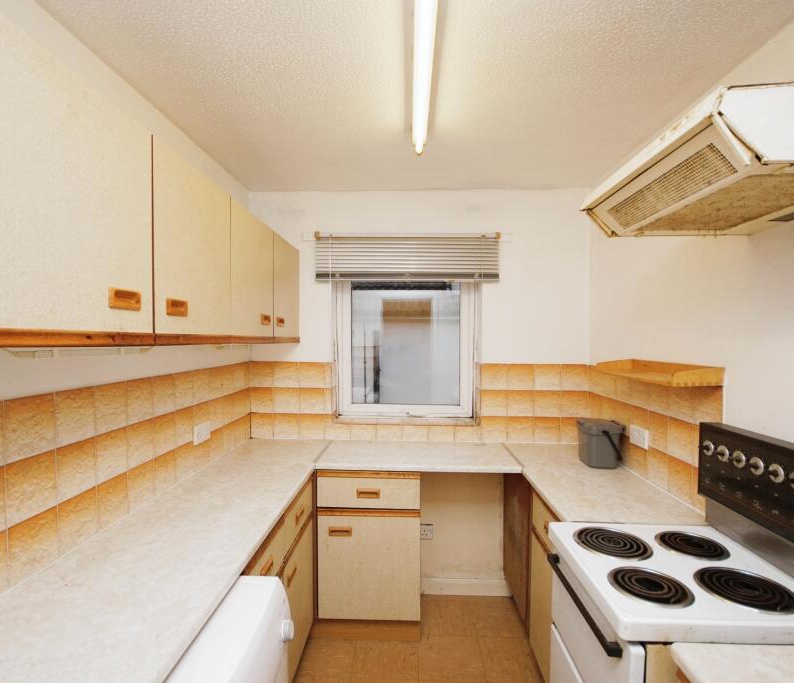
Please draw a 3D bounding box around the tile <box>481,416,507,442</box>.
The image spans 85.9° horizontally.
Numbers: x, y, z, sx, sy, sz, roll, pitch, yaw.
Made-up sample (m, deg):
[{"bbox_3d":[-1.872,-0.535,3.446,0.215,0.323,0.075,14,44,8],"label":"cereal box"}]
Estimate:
[{"bbox_3d":[0.563,0.511,2.482,0.150,0.150,0.010,0,1,2],"label":"tile"}]

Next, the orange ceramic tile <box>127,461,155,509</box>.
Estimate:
[{"bbox_3d":[-0.909,0.514,1.510,0.010,0.148,0.145,0,1,2],"label":"orange ceramic tile"}]

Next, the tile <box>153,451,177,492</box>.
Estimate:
[{"bbox_3d":[-0.904,0.514,1.656,0.010,0.147,0.150,0,0,2],"label":"tile"}]

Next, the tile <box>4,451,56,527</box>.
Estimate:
[{"bbox_3d":[-0.931,0.368,1.086,0.010,0.150,0.145,0,1,3],"label":"tile"}]

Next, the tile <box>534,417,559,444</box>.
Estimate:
[{"bbox_3d":[0.867,0.515,2.469,0.150,0.150,0.010,0,0,2],"label":"tile"}]

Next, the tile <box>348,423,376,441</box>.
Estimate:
[{"bbox_3d":[-0.196,0.536,2.514,0.151,0.096,0.010,0,1,3],"label":"tile"}]

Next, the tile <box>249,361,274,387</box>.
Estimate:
[{"bbox_3d":[-0.803,0.198,2.552,0.138,0.152,0.010,0,1,3],"label":"tile"}]

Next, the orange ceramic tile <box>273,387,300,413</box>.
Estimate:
[{"bbox_3d":[-0.650,0.350,2.513,0.150,0.150,0.010,0,0,2],"label":"orange ceramic tile"}]

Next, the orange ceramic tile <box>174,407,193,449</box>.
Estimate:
[{"bbox_3d":[-0.899,0.358,1.793,0.010,0.150,0.145,0,1,3],"label":"orange ceramic tile"}]

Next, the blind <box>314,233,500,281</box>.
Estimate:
[{"bbox_3d":[0.055,-0.481,2.446,1.056,0.273,0.050,0,1,2],"label":"blind"}]

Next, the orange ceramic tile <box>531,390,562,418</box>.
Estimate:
[{"bbox_3d":[0.864,0.359,2.449,0.150,0.150,0.010,0,1,2],"label":"orange ceramic tile"}]

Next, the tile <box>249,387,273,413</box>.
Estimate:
[{"bbox_3d":[-0.792,0.346,2.508,0.141,0.150,0.010,0,1,2],"label":"tile"}]

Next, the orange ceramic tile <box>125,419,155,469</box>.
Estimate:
[{"bbox_3d":[-0.936,0.373,1.552,0.010,0.154,0.143,0,1,3],"label":"orange ceramic tile"}]

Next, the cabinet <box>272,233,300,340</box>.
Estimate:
[{"bbox_3d":[-0.721,-0.258,2.252,0.293,0.533,0.452,0,1,3],"label":"cabinet"}]

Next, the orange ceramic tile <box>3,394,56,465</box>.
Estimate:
[{"bbox_3d":[-0.926,0.215,1.081,0.010,0.150,0.145,0,1,2],"label":"orange ceramic tile"}]

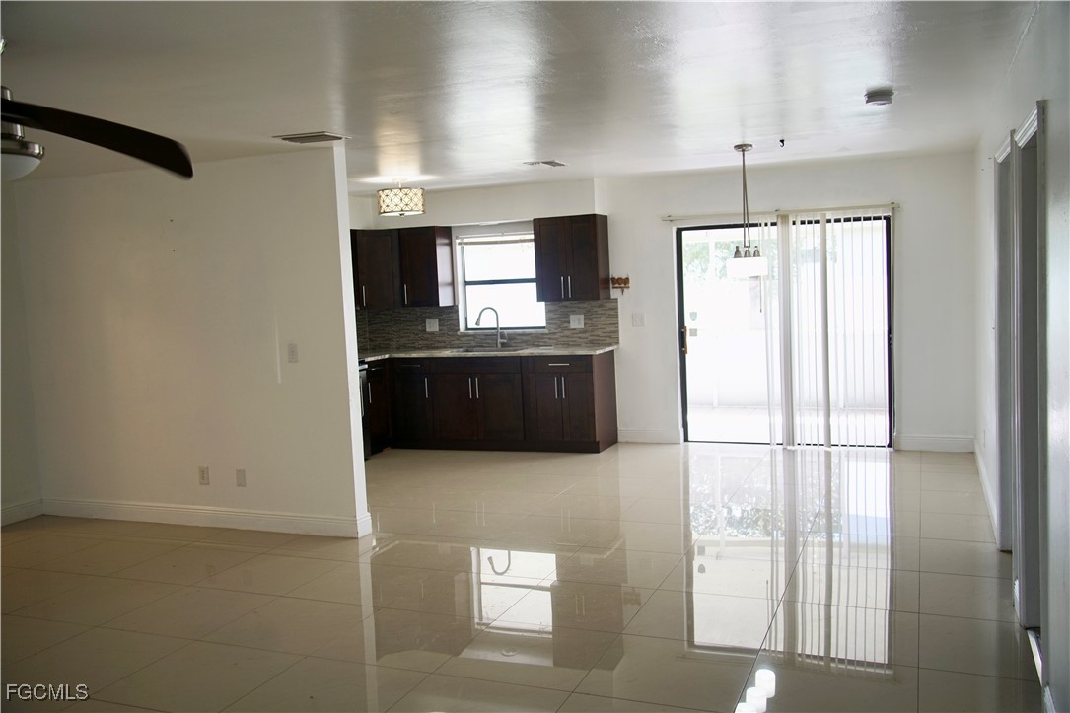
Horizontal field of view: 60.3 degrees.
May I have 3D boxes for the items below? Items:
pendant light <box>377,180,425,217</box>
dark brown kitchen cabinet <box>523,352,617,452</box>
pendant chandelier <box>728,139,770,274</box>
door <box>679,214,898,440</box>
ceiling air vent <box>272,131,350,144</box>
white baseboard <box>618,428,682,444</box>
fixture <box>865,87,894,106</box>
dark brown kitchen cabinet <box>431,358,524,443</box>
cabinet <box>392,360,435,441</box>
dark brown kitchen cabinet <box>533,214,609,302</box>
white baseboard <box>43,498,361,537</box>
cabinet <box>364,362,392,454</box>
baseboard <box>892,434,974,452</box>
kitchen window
[{"bbox_3d":[-1.094,-1.302,7.553,0.394,0.293,0.394,-3,5,0],"label":"pendant light"},{"bbox_3d":[0.325,0.404,8.493,0.691,0.883,0.606,-1,5,23],"label":"dark brown kitchen cabinet"},{"bbox_3d":[1.479,-1.021,6.451,0.146,0.922,0.759,-1,5,23],"label":"pendant chandelier"},{"bbox_3d":[2.167,-0.198,8.066,1.803,1.977,0.110,-1,5,23],"label":"door"},{"bbox_3d":[-1.277,-1.254,5.296,0.338,0.024,0.284,-1,5,23],"label":"ceiling air vent"},{"bbox_3d":[1.061,0.743,8.540,0.622,0.135,0.016,-1,5,23],"label":"white baseboard"},{"bbox_3d":[1.798,-1.349,4.803,0.154,0.052,0.154,-1,5,23],"label":"fixture"},{"bbox_3d":[-0.425,0.381,8.854,0.930,0.805,0.590,-1,5,23],"label":"dark brown kitchen cabinet"},{"bbox_3d":[-1.075,0.403,9.080,0.470,0.840,0.606,-1,5,23],"label":"cabinet"},{"bbox_3d":[0.351,-0.901,8.553,0.609,0.769,0.330,-1,5,23],"label":"dark brown kitchen cabinet"},{"bbox_3d":[-2.344,1.078,6.229,2.715,0.130,0.018,-1,5,23],"label":"white baseboard"},{"bbox_3d":[-1.750,0.473,8.847,0.605,0.876,0.364,-1,5,23],"label":"cabinet"},{"bbox_3d":[3.303,0.721,7.639,0.610,0.132,0.018,-1,5,23],"label":"baseboard"},{"bbox_3d":[-0.314,-0.738,9.090,0.927,0.954,0.120,-1,5,23],"label":"kitchen window"}]

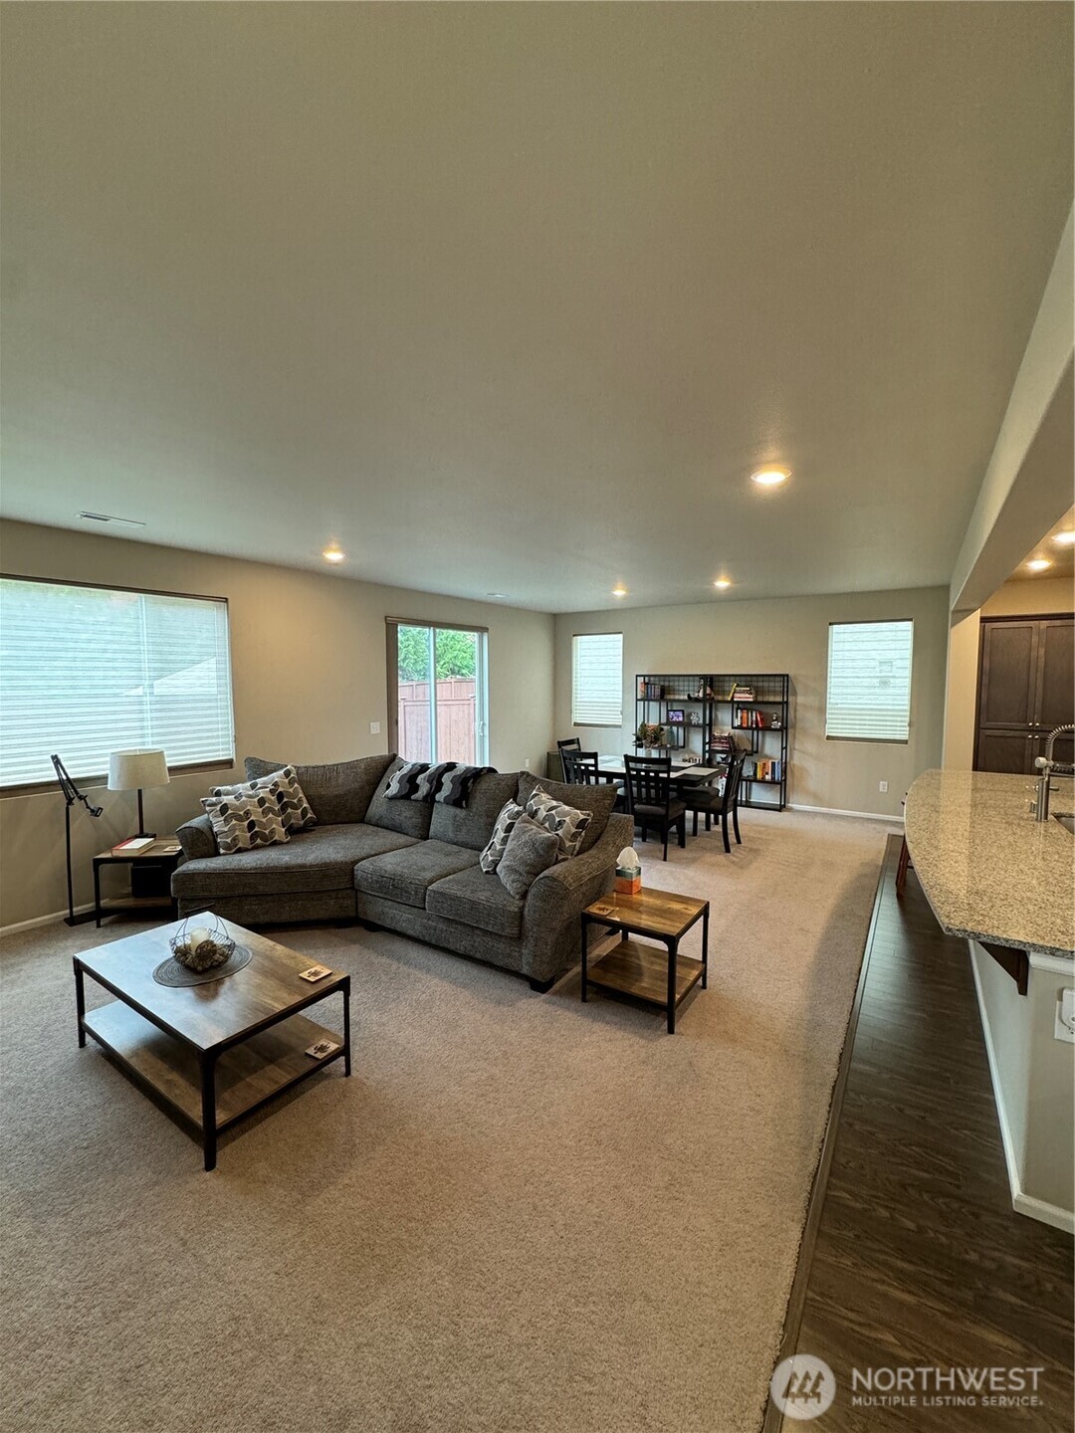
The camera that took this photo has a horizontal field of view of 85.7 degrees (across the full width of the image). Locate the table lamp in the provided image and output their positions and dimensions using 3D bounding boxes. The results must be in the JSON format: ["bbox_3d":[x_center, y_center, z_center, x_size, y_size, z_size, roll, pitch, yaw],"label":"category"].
[{"bbox_3d":[-2.996,0.608,4.378,0.385,0.680,0.385,0,4,-7],"label":"table lamp"}]

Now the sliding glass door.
[{"bbox_3d":[-1.221,0.031,7.390,0.120,2.370,1.820,3,5,33],"label":"sliding glass door"}]

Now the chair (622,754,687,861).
[{"bbox_3d":[1.163,0.851,5.708,0.455,0.967,0.570,3,5,33],"label":"chair"}]

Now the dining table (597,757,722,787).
[{"bbox_3d":[1.095,0.918,6.221,1.530,0.760,0.940,3,5,33],"label":"dining table"}]

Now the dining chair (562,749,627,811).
[{"bbox_3d":[0.592,0.822,6.116,0.450,0.967,0.560,4,6,42],"label":"dining chair"}]

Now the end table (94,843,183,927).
[{"bbox_3d":[-2.818,1.203,4.280,0.515,0.494,0.515,0,4,-7],"label":"end table"}]

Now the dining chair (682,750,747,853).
[{"bbox_3d":[1.792,0.834,5.926,0.580,0.967,0.455,3,5,33],"label":"dining chair"}]

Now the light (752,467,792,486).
[{"bbox_3d":[1.230,-1.258,3.048,0.195,0.030,0.195,2,4,33],"label":"light"}]

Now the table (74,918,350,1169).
[{"bbox_3d":[-1.477,1.336,2.606,1.208,0.445,0.601,3,5,34],"label":"table"}]

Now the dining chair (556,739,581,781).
[{"bbox_3d":[0.610,0.786,6.878,0.560,0.980,0.460,2,4,33],"label":"dining chair"}]

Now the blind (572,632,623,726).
[{"bbox_3d":[0.943,-0.571,9.100,0.875,1.455,0.070,3,5,33],"label":"blind"}]

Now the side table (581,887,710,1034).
[{"bbox_3d":[0.590,1.274,3.139,0.515,0.492,0.499,3,5,33],"label":"side table"}]

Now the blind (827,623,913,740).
[{"bbox_3d":[4.134,-0.425,7.243,0.890,1.490,0.060,2,4,33],"label":"blind"}]

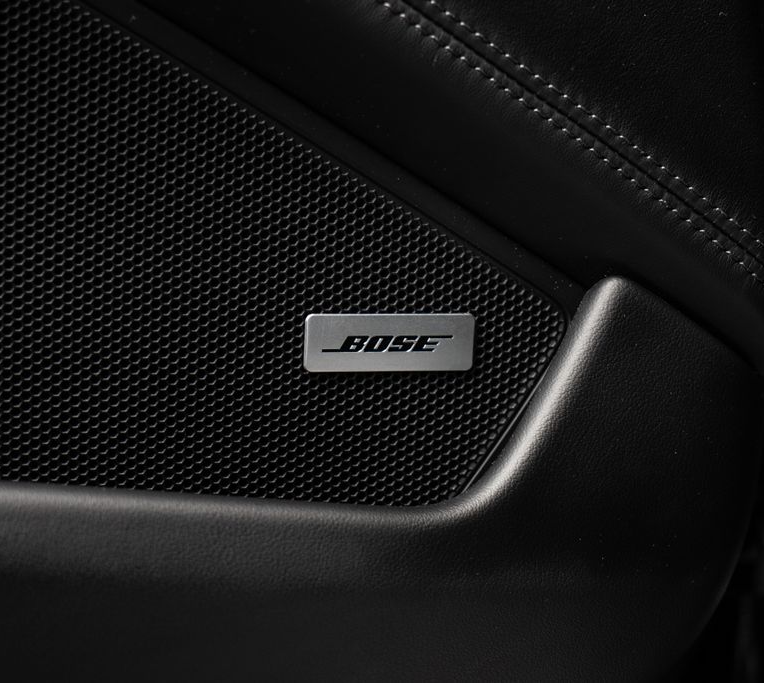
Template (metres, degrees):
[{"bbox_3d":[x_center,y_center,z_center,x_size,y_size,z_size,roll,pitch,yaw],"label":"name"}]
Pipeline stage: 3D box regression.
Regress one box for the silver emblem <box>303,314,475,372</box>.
[{"bbox_3d":[0.002,0.000,0.446,0.045,0.015,0.002,0,13,-11],"label":"silver emblem"}]

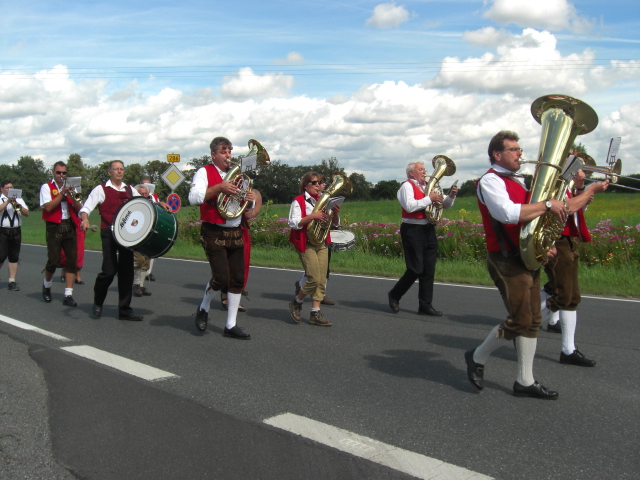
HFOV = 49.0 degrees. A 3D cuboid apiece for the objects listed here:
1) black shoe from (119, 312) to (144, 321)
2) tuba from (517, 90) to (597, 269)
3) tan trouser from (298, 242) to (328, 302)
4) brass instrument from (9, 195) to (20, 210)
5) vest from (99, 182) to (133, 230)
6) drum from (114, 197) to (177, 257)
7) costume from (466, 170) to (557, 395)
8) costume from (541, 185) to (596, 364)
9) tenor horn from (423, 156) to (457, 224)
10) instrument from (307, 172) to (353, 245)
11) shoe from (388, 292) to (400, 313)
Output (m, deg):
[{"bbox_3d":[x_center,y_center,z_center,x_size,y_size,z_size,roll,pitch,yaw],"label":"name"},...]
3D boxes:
[{"bbox_3d":[-2.071,0.833,7.700,0.300,0.110,0.105,1,3,33],"label":"black shoe"},{"bbox_3d":[1.502,-0.367,4.480,0.450,1.040,0.440,7,-15,38],"label":"tuba"},{"bbox_3d":[-0.064,0.313,7.450,0.320,0.680,0.350,2,3,44],"label":"tan trouser"},{"bbox_3d":[-4.791,-0.595,11.000,0.140,0.180,0.480,-2,23,-24],"label":"brass instrument"},{"bbox_3d":[-2.259,-0.372,7.800,0.420,0.540,0.270,-2,3,-38],"label":"vest"},{"bbox_3d":[-1.895,-0.131,7.650,0.610,0.610,0.370,0,-15,30],"label":"drum"},{"bbox_3d":[1.241,0.255,4.530,0.540,1.450,0.500,1,3,35],"label":"costume"},{"bbox_3d":[1.897,0.268,5.450,0.550,1.410,0.500,2,3,40],"label":"costume"},{"bbox_3d":[1.329,-0.557,7.750,0.290,0.730,0.320,15,3,42],"label":"tenor horn"},{"bbox_3d":[0.100,-0.332,7.400,0.330,0.740,0.290,23,2,-43],"label":"instrument"},{"bbox_3d":[0.859,0.721,8.100,0.100,0.280,0.115,-2,-34,-32],"label":"shoe"}]

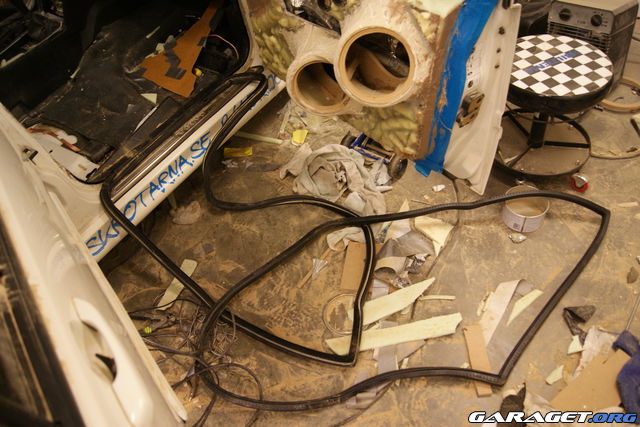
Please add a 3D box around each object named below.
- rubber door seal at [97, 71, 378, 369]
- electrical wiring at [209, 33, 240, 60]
[{"bbox_3d":[-0.145,-0.034,1.847,1.090,0.350,0.880,29,63,31],"label":"rubber door seal"},{"bbox_3d":[-0.450,-0.786,2.260,0.150,0.110,0.120,-21,50,-4],"label":"electrical wiring"}]

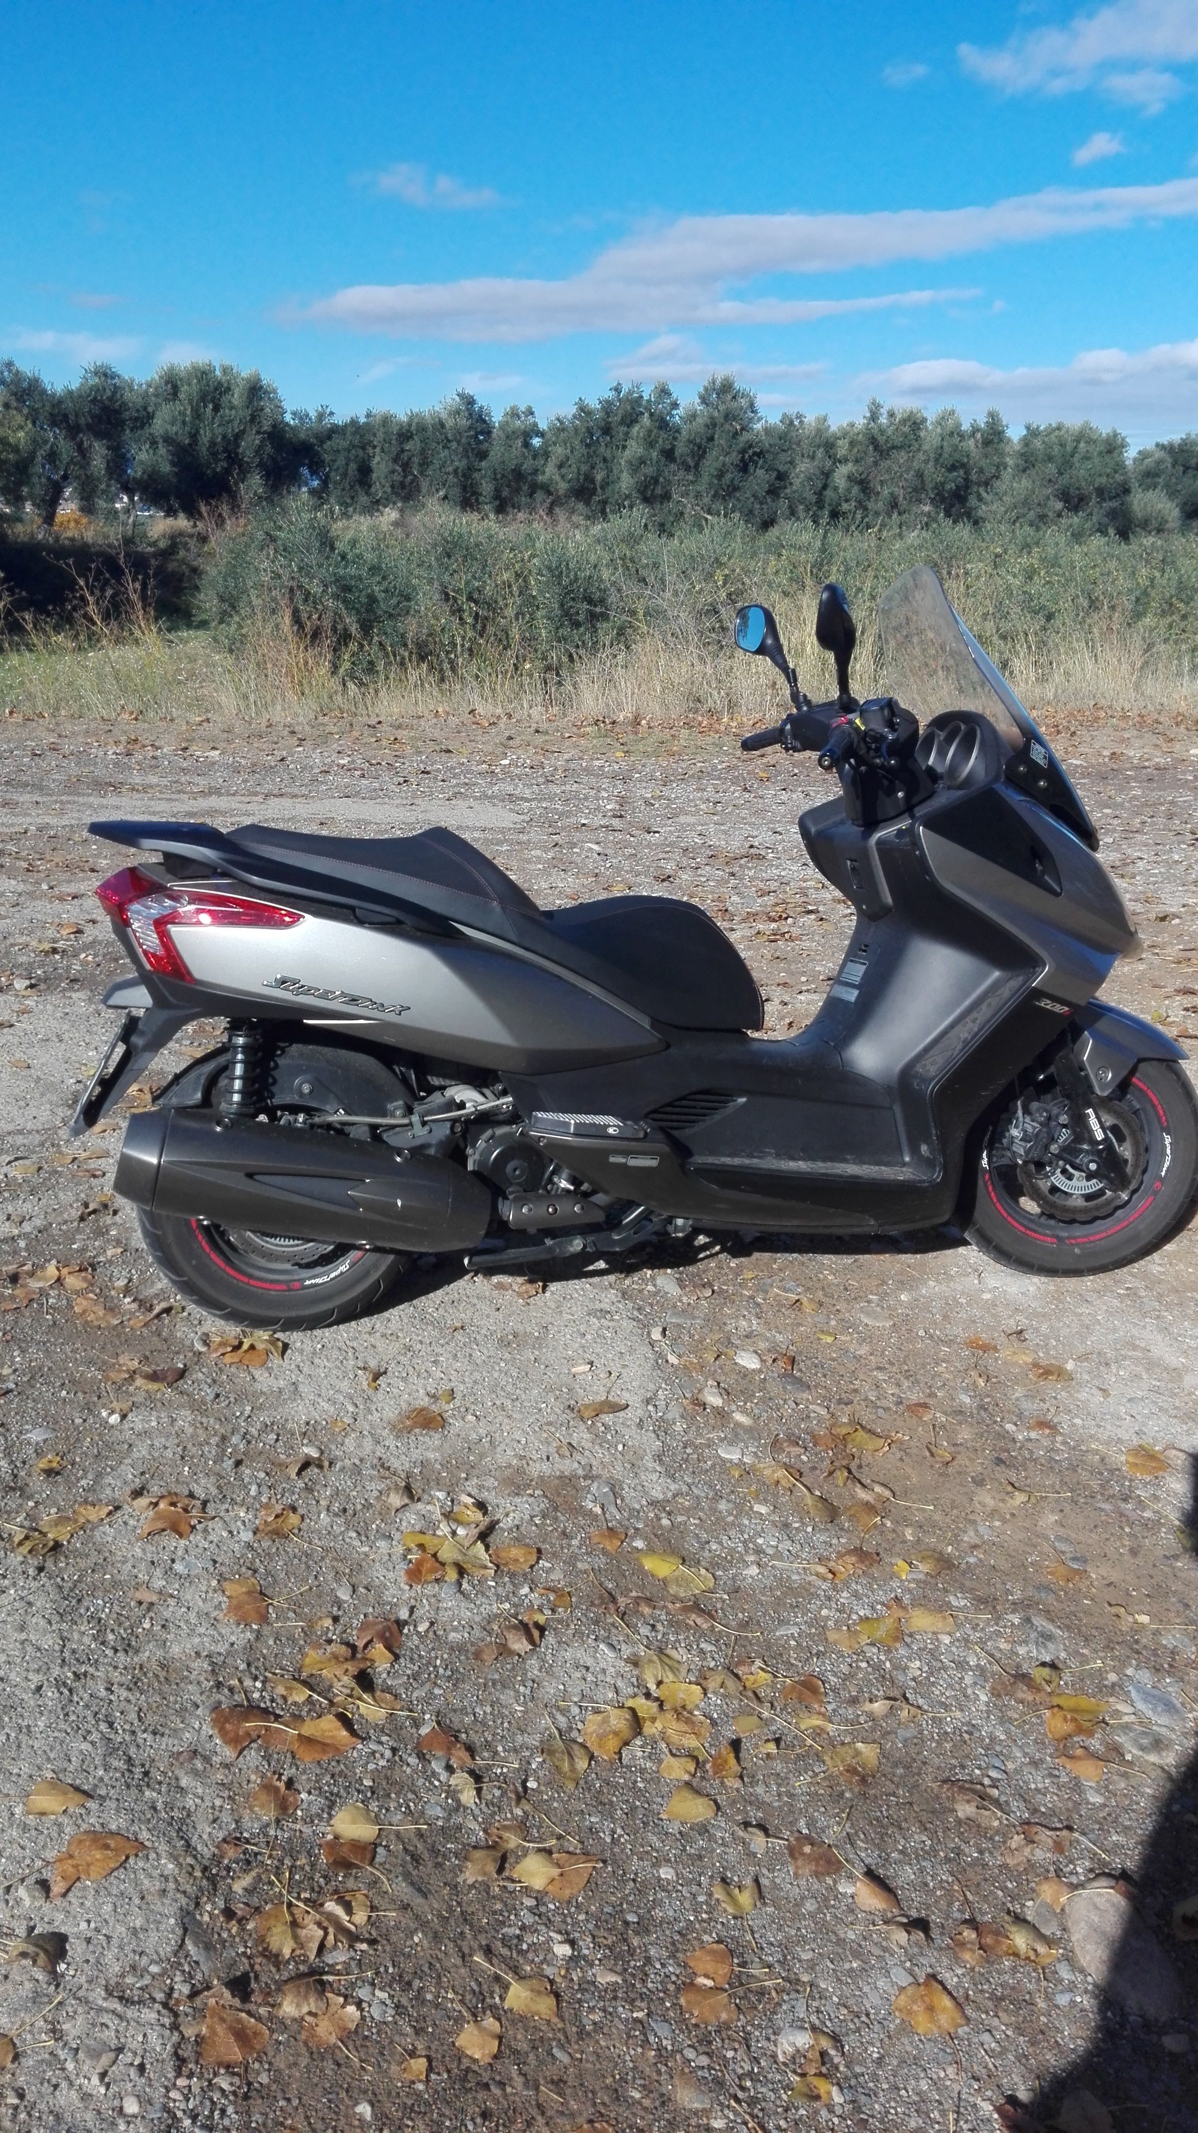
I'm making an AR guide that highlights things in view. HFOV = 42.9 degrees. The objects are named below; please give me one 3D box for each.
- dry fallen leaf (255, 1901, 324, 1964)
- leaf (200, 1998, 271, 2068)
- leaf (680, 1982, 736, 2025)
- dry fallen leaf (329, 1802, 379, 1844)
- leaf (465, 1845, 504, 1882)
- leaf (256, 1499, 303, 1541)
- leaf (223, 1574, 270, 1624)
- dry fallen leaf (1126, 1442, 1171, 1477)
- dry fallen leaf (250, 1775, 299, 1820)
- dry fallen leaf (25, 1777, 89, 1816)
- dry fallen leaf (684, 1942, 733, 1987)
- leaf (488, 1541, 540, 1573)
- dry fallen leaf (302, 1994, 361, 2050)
[{"bbox_3d":[-0.329,0.921,1.623,0.041,0.022,0.074,-17,26,-38],"label":"dry fallen leaf"},{"bbox_3d":[-0.369,0.973,1.538,0.069,0.015,0.070,1,20,2],"label":"leaf"},{"bbox_3d":[0.114,0.964,1.569,0.057,0.010,0.040,3,20,8],"label":"leaf"},{"bbox_3d":[-0.281,0.886,1.789,0.057,0.010,0.052,8,21,21],"label":"dry fallen leaf"},{"bbox_3d":[-0.131,0.892,1.705,0.036,0.020,0.035,2,20,5],"label":"leaf"},{"bbox_3d":[-0.475,0.677,2.281,0.060,0.022,0.068,-2,21,-6],"label":"leaf"},{"bbox_3d":[-0.490,0.742,2.115,0.058,0.015,0.089,-4,21,-11],"label":"leaf"},{"bbox_3d":[0.889,0.641,2.474,0.075,0.015,0.064,-15,24,-36],"label":"dry fallen leaf"},{"bbox_3d":[-0.383,0.867,1.807,0.058,0.015,0.049,10,22,25],"label":"dry fallen leaf"},{"bbox_3d":[-0.642,0.867,1.809,0.075,0.013,0.044,0,20,0],"label":"dry fallen leaf"},{"bbox_3d":[0.125,0.965,1.643,0.051,0.015,0.041,19,28,42],"label":"dry fallen leaf"},{"bbox_3d":[-0.124,0.717,2.227,0.074,0.013,0.044,2,20,5],"label":"leaf"},{"bbox_3d":[-0.277,0.988,1.578,0.052,0.018,0.050,8,22,21],"label":"dry fallen leaf"}]

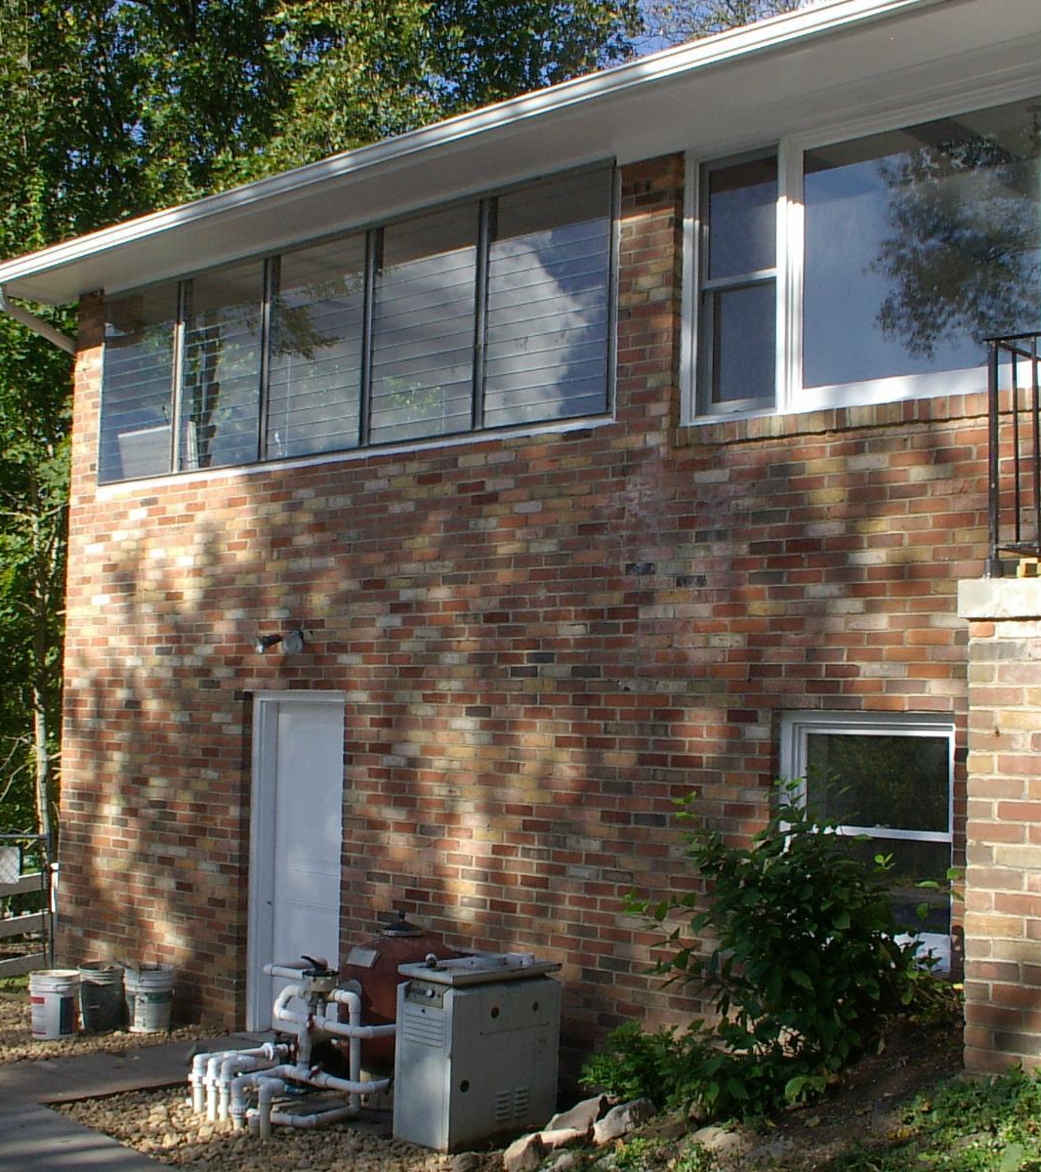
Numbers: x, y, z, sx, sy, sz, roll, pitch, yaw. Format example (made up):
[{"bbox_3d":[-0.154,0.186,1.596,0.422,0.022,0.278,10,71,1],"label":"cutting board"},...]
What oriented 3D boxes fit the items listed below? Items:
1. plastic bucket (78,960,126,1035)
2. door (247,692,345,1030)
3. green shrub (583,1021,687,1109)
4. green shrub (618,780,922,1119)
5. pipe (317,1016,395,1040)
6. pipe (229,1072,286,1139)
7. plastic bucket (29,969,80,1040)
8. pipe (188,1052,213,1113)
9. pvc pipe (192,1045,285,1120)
[{"bbox_3d":[-2.508,2.475,10.020,0.300,0.370,0.300,1,-4,0],"label":"plastic bucket"},{"bbox_3d":[-1.266,1.655,9.920,0.930,2.060,0.120,-3,-6,43],"label":"door"},{"bbox_3d":[0.506,2.142,7.485,0.460,0.380,0.420,1,-4,0],"label":"green shrub"},{"bbox_3d":[1.021,1.480,6.829,1.080,1.300,0.950,-3,-6,43],"label":"green shrub"},{"bbox_3d":[-0.799,2.122,8.079,0.420,0.060,0.240,-3,-6,43],"label":"pipe"},{"bbox_3d":[-1.157,2.368,7.661,0.340,0.260,0.230,-3,-6,43],"label":"pipe"},{"bbox_3d":[-2.727,2.459,9.780,0.300,0.370,0.300,1,-4,0],"label":"plastic bucket"},{"bbox_3d":[-1.507,2.378,8.004,0.090,0.285,0.110,-3,-6,43],"label":"pipe"},{"bbox_3d":[-1.322,2.387,8.072,0.270,0.290,0.480,-3,-6,43],"label":"pvc pipe"}]

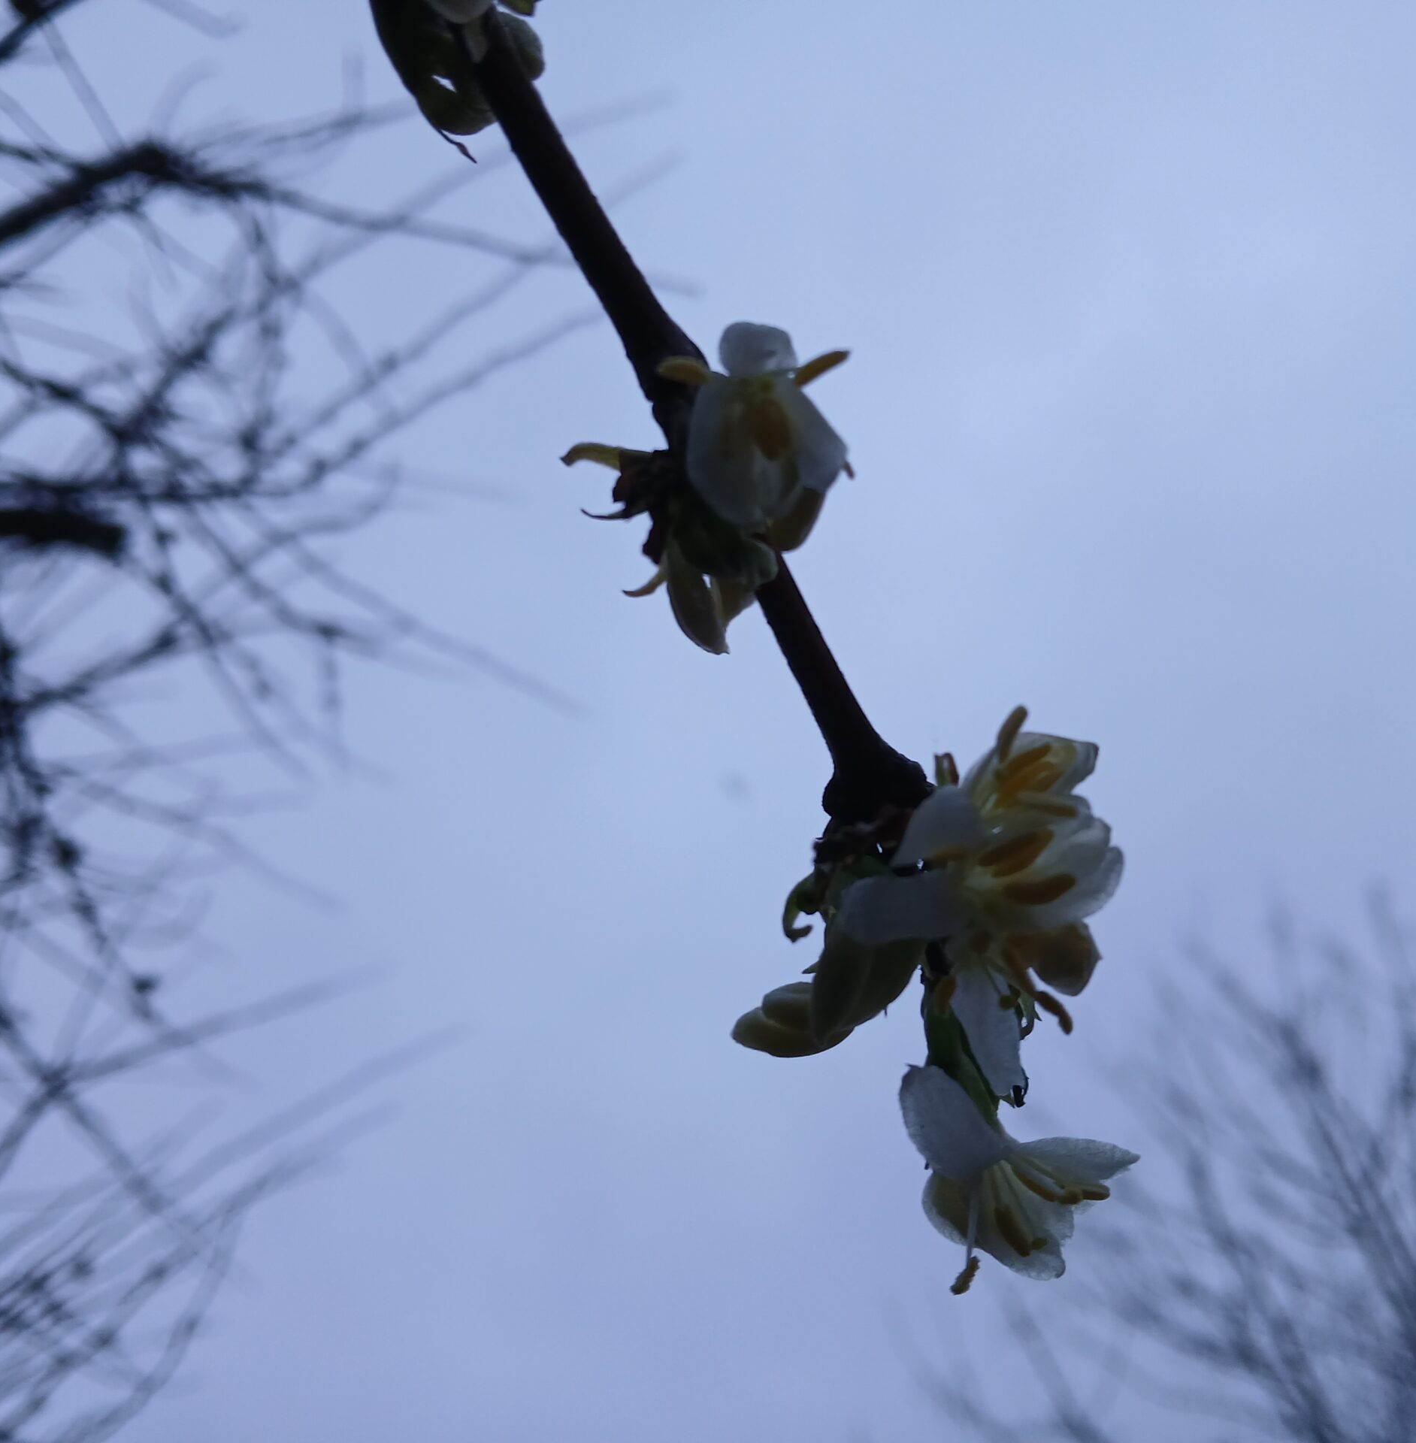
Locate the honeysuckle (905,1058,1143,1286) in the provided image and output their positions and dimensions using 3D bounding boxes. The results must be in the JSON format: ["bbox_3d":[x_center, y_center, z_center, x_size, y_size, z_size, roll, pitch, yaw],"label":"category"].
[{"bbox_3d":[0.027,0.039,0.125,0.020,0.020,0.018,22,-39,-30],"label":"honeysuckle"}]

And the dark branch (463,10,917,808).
[{"bbox_3d":[-0.002,-0.026,0.126,0.009,0.077,0.007,-27,-5,0],"label":"dark branch"}]

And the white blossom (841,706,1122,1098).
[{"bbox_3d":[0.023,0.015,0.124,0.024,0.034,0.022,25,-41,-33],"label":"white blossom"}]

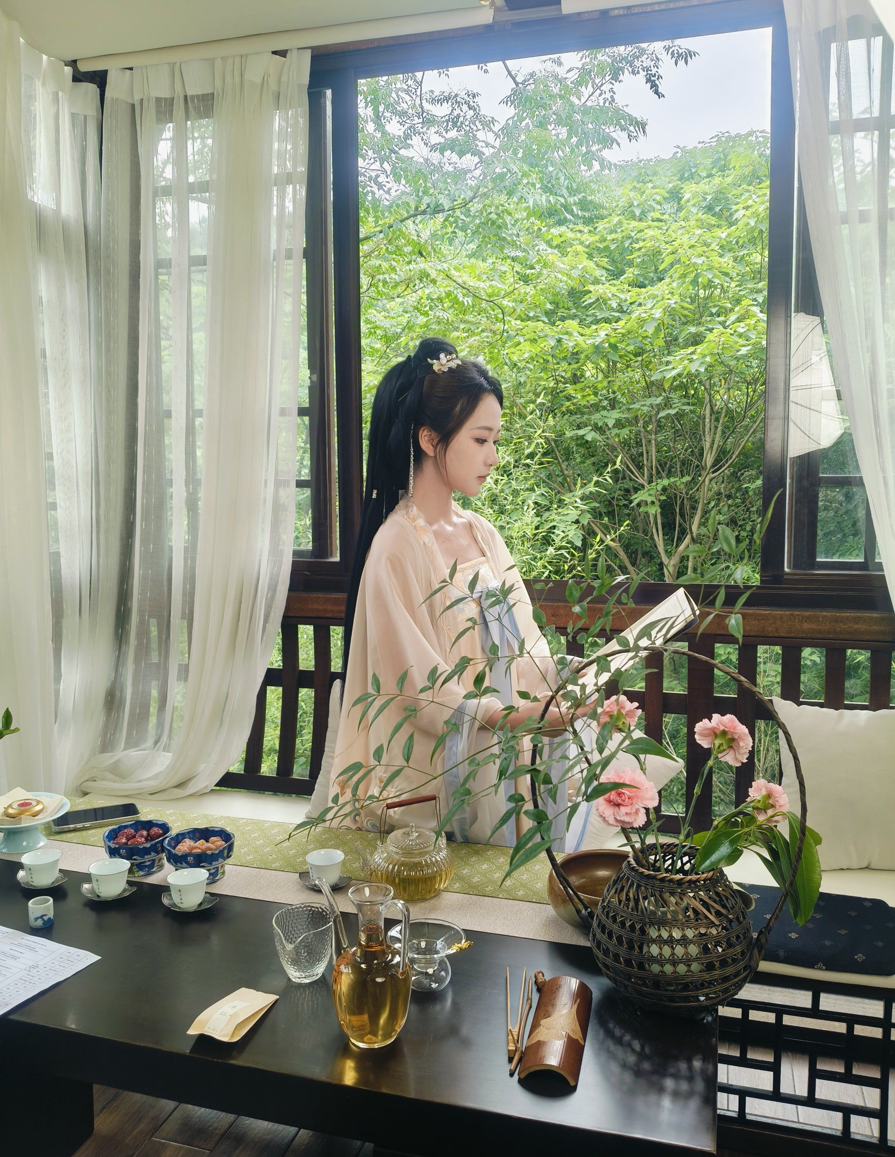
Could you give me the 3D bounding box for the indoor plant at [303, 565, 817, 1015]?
[{"bbox_3d":[0.140,0.242,1.100,0.600,0.520,0.370,1,4,17],"label":"indoor plant"}]

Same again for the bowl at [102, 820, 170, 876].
[{"bbox_3d":[-0.501,0.441,1.455,0.107,0.062,0.107,0,4,0],"label":"bowl"}]

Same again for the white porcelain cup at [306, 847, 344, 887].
[{"bbox_3d":[-0.188,0.450,1.387,0.059,0.043,0.059,0,4,0],"label":"white porcelain cup"}]

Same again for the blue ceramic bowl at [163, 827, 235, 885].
[{"bbox_3d":[-0.394,0.444,1.428,0.108,0.061,0.108,0,4,0],"label":"blue ceramic bowl"}]

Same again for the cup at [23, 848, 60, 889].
[{"bbox_3d":[-0.626,0.450,1.384,0.058,0.043,0.058,0,4,0],"label":"cup"}]

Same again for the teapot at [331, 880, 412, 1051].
[{"bbox_3d":[-0.093,0.426,0.997,0.113,0.163,0.088,2,5,30],"label":"teapot"}]

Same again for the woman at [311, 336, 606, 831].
[{"bbox_3d":[0.005,0.055,1.700,0.580,1.020,0.460,3,5,33],"label":"woman"}]

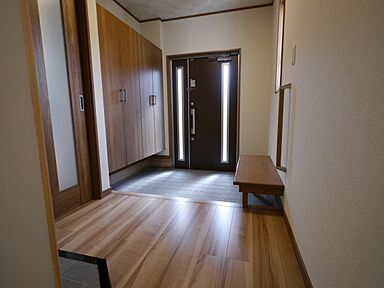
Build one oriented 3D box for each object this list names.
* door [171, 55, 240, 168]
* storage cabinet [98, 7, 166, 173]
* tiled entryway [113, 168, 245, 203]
[{"bbox_3d":[0.224,-0.498,3.561,1.145,1.964,0.080,2,9,16],"label":"door"},{"bbox_3d":[-0.903,-0.655,2.922,0.370,1.764,1.564,2,9,16],"label":"storage cabinet"},{"bbox_3d":[-0.039,0.588,3.009,1.995,0.045,1.470,2,9,16],"label":"tiled entryway"}]

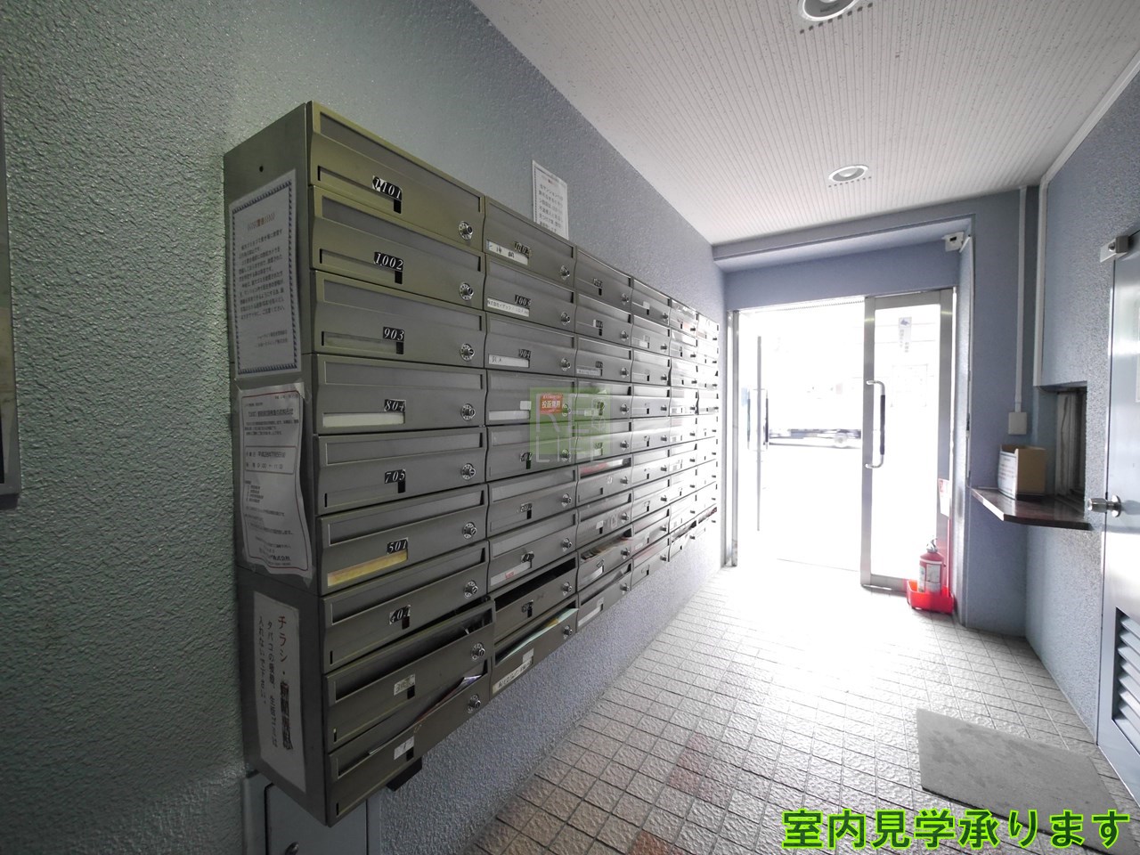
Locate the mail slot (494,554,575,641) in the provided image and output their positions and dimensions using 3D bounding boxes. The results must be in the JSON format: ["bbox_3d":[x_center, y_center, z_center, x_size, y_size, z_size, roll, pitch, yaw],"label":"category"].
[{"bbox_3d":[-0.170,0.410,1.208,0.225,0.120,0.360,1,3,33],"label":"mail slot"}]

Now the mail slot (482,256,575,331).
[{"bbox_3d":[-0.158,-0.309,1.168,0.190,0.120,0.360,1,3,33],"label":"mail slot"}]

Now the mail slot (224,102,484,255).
[{"bbox_3d":[-0.387,-0.418,0.883,0.275,0.120,0.360,1,3,33],"label":"mail slot"}]

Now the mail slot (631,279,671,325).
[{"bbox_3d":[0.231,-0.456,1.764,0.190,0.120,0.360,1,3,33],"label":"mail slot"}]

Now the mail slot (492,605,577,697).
[{"bbox_3d":[-0.181,0.529,1.222,0.265,0.120,0.360,1,3,33],"label":"mail slot"}]

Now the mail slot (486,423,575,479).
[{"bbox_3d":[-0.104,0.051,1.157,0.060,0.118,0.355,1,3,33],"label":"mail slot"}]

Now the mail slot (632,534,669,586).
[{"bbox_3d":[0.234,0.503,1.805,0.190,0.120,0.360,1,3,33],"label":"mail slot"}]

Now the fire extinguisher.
[{"bbox_3d":[2.322,0.917,2.961,0.140,0.440,0.140,2,3,38],"label":"fire extinguisher"}]

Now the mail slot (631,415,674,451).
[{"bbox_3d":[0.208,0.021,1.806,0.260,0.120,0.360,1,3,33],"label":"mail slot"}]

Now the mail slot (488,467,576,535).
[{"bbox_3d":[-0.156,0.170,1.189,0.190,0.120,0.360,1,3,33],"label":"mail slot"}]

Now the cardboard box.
[{"bbox_3d":[2.319,0.225,2.373,0.105,0.252,0.340,1,3,33],"label":"cardboard box"}]

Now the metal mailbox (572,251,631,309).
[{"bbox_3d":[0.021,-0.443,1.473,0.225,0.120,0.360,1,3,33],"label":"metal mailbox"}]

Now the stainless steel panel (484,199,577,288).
[{"bbox_3d":[-0.188,-0.432,1.183,0.265,0.120,0.360,1,3,33],"label":"stainless steel panel"}]

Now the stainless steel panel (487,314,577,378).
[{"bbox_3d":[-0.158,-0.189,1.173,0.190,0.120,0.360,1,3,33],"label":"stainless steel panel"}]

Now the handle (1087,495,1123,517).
[{"bbox_3d":[1.911,0.279,1.655,0.072,0.070,0.070,1,3,33],"label":"handle"}]

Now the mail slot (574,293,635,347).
[{"bbox_3d":[0.008,-0.326,1.490,0.265,0.120,0.360,1,3,33],"label":"mail slot"}]

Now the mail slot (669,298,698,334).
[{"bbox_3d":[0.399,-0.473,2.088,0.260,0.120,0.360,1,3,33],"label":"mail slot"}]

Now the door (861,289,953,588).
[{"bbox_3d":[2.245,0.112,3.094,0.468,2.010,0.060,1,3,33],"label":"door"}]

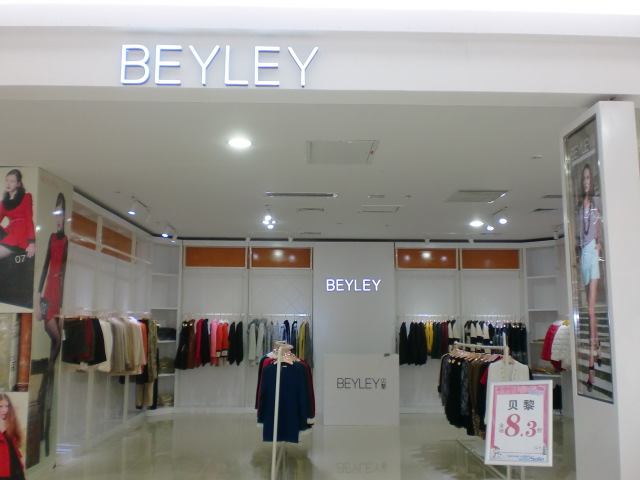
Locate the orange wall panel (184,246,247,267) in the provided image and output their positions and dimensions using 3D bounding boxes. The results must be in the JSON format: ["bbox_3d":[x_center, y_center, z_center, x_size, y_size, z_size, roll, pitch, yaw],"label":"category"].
[{"bbox_3d":[-1.826,0.289,11.285,1.070,0.350,0.050,0,-8,-1],"label":"orange wall panel"}]

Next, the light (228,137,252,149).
[{"bbox_3d":[-0.666,-0.811,5.419,0.200,0.050,0.200,0,-8,-1],"label":"light"}]

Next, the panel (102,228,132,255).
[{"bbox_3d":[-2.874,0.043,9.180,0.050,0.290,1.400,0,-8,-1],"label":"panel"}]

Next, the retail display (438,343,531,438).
[{"bbox_3d":[1.841,1.744,7.502,0.500,1.060,2.350,0,-7,-1],"label":"retail display"}]

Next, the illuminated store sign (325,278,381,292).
[{"bbox_3d":[0.567,0.788,11.208,0.950,0.220,0.060,0,-8,-1],"label":"illuminated store sign"}]

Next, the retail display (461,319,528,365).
[{"bbox_3d":[2.968,1.721,10.992,1.010,0.770,0.480,0,-7,-1],"label":"retail display"}]

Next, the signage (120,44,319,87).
[{"bbox_3d":[-0.651,-1.139,4.250,1.275,0.260,0.060,0,-7,-1],"label":"signage"}]

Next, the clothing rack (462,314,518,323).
[{"bbox_3d":[2.878,1.331,10.973,0.980,0.100,0.100,0,-8,-1],"label":"clothing rack"}]

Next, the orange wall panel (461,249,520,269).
[{"bbox_3d":[2.993,0.325,11.365,1.040,0.350,0.050,0,-8,-1],"label":"orange wall panel"}]

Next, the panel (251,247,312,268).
[{"bbox_3d":[-0.676,0.302,11.303,1.070,0.360,0.050,0,-8,-1],"label":"panel"}]

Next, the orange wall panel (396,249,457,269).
[{"bbox_3d":[1.894,0.331,11.489,1.060,0.345,0.050,0,-7,-1],"label":"orange wall panel"}]

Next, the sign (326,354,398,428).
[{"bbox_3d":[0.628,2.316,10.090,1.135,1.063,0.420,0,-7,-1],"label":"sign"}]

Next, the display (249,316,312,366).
[{"bbox_3d":[-0.686,1.710,10.919,1.120,0.825,0.480,0,-7,-1],"label":"display"}]

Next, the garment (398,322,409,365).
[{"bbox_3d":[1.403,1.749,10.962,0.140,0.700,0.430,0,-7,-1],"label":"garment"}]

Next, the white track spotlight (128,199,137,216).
[{"bbox_3d":[-2.344,-0.408,8.064,0.090,0.210,0.100,-5,-9,35],"label":"white track spotlight"}]

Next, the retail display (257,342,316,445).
[{"bbox_3d":[-0.357,1.487,6.453,0.560,0.980,1.100,0,-8,-1],"label":"retail display"}]

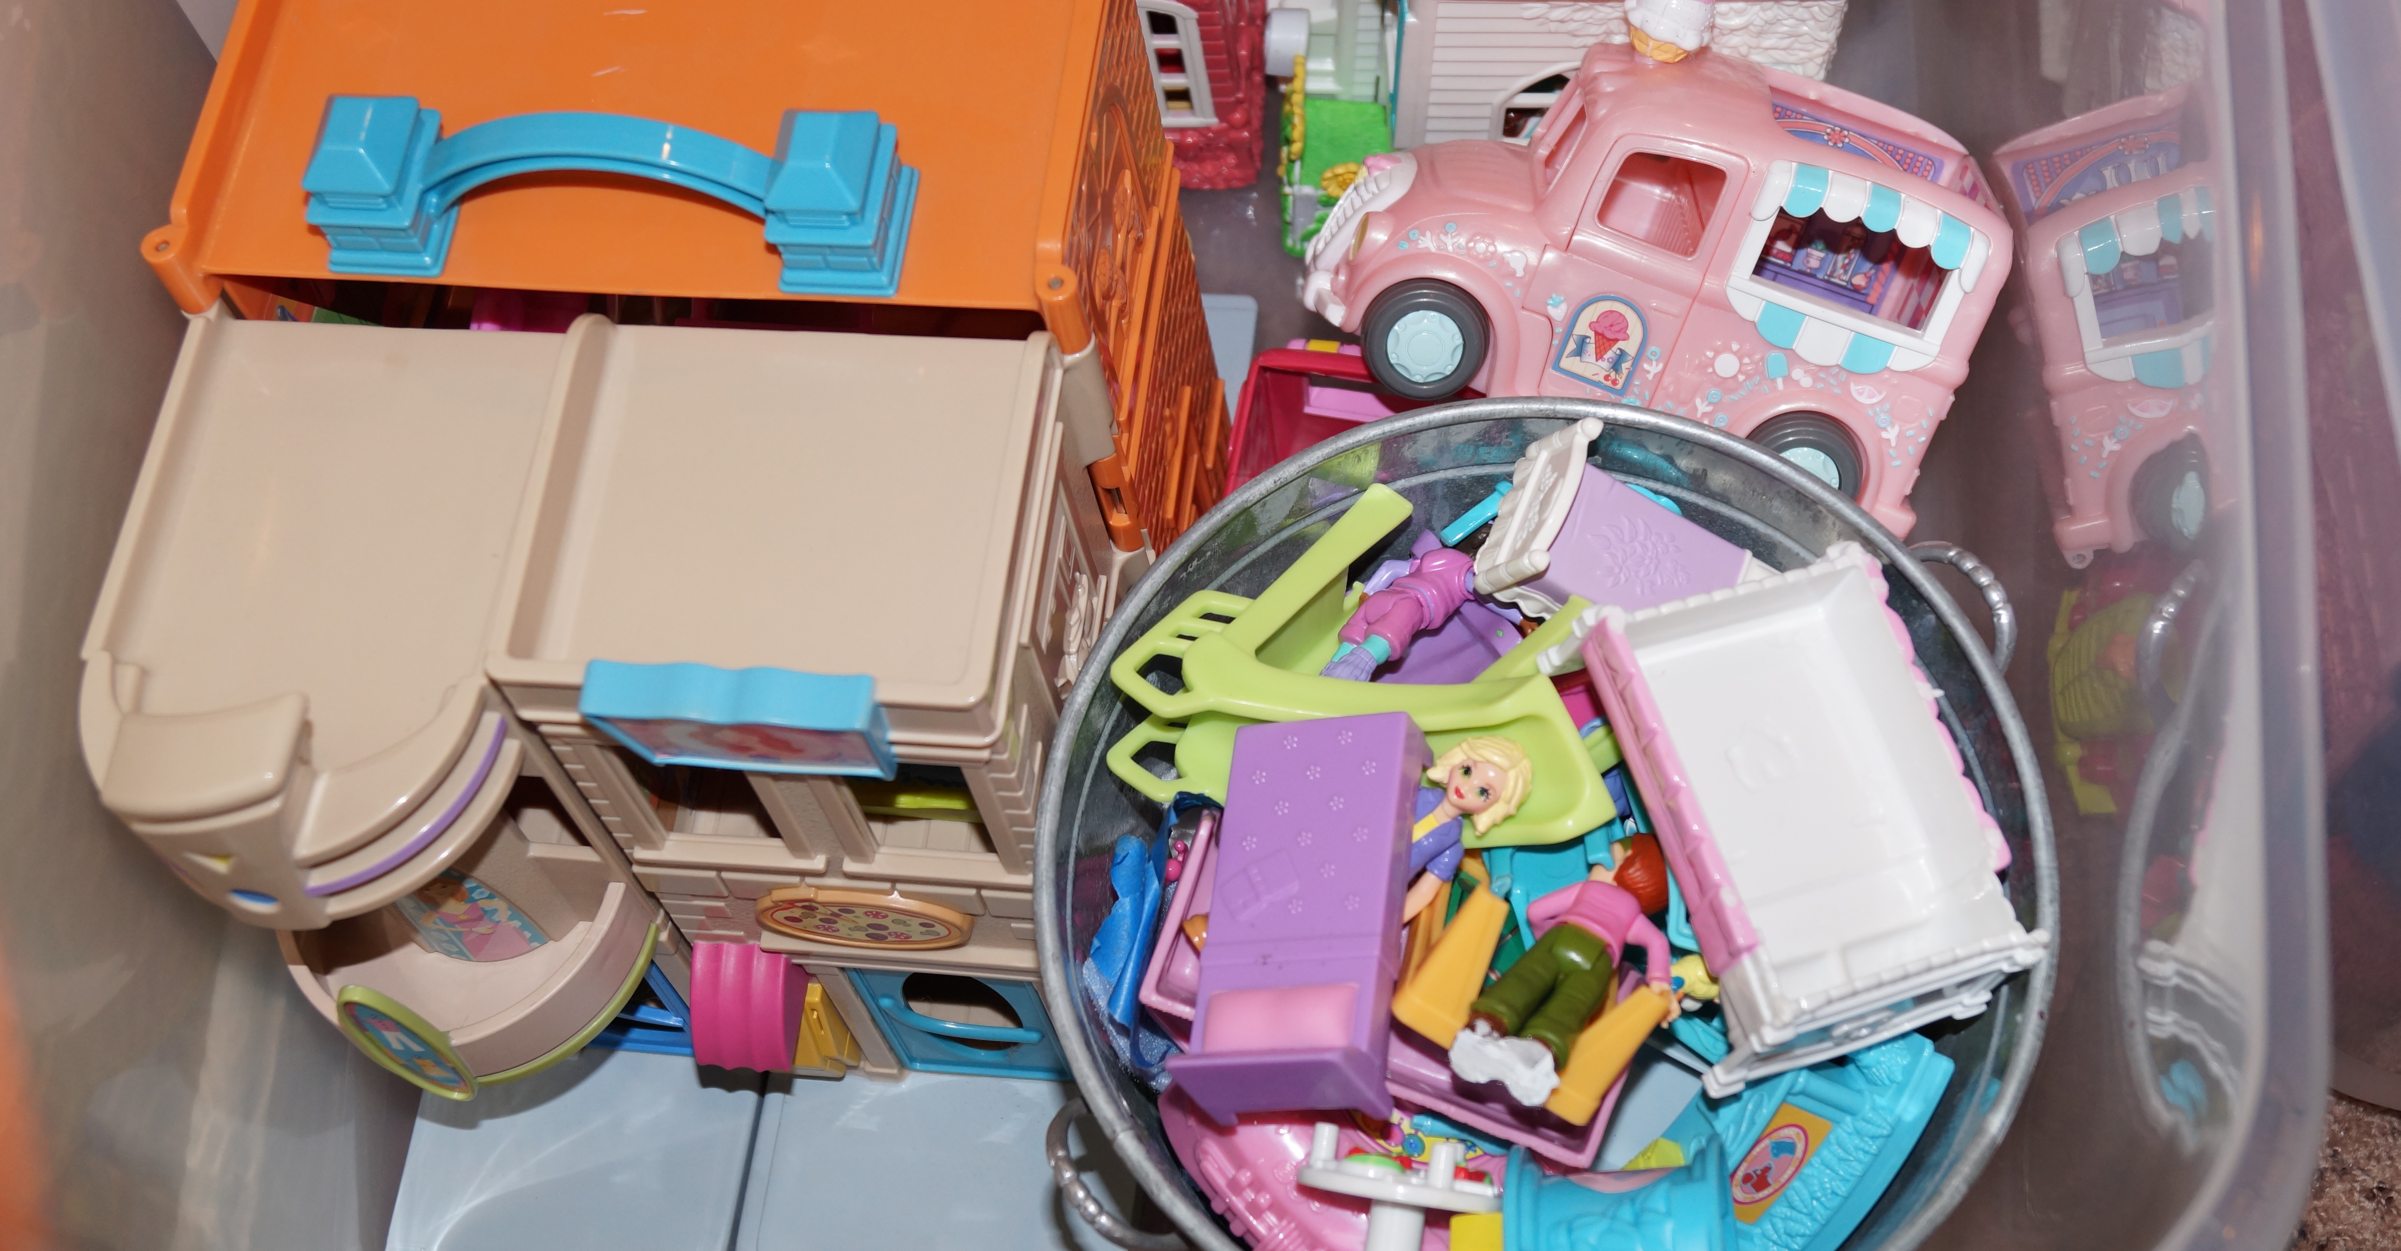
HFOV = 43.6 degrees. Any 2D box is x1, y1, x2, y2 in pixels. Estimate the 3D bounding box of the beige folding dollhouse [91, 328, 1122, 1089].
[{"bbox_3d":[-0.155,0.059,0.915,0.258,0.290,0.180,3,62,9],"label":"beige folding dollhouse"}]

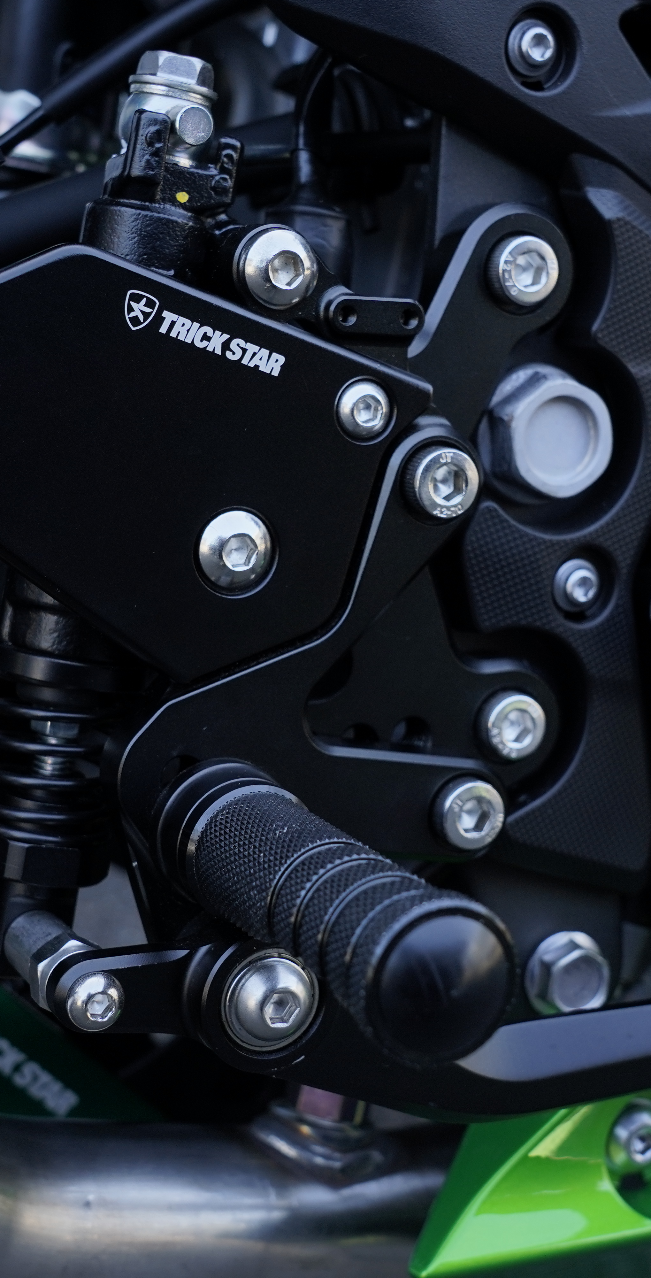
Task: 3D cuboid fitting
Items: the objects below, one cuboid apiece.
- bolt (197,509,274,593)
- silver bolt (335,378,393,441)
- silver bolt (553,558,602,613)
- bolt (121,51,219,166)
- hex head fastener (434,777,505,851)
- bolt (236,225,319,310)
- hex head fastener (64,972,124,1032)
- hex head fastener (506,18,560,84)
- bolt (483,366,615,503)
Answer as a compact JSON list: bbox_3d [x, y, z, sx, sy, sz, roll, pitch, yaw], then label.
[{"bbox_3d":[-0.017,-0.016,0.382,0.014,0.014,0.005,-6,10,-21],"label":"bolt"},{"bbox_3d":[0.006,-0.042,0.386,0.011,0.011,0.004,-6,10,-21],"label":"silver bolt"},{"bbox_3d":[0.052,-0.012,0.446,0.012,0.012,0.006,-6,10,-21],"label":"silver bolt"},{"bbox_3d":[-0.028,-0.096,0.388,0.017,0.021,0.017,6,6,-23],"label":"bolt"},{"bbox_3d":[0.026,0.032,0.398,0.013,0.013,0.009,-6,10,-21],"label":"hex head fastener"},{"bbox_3d":[-0.009,-0.066,0.381,0.015,0.015,0.005,-6,10,-21],"label":"bolt"},{"bbox_3d":[-0.041,0.063,0.375,0.011,0.011,0.004,-6,10,-21],"label":"hex head fastener"},{"bbox_3d":[0.042,-0.123,0.444,0.012,0.012,0.006,-6,10,-21],"label":"hex head fastener"},{"bbox_3d":[0.044,-0.040,0.421,0.028,0.028,0.013,-6,10,-21],"label":"bolt"}]

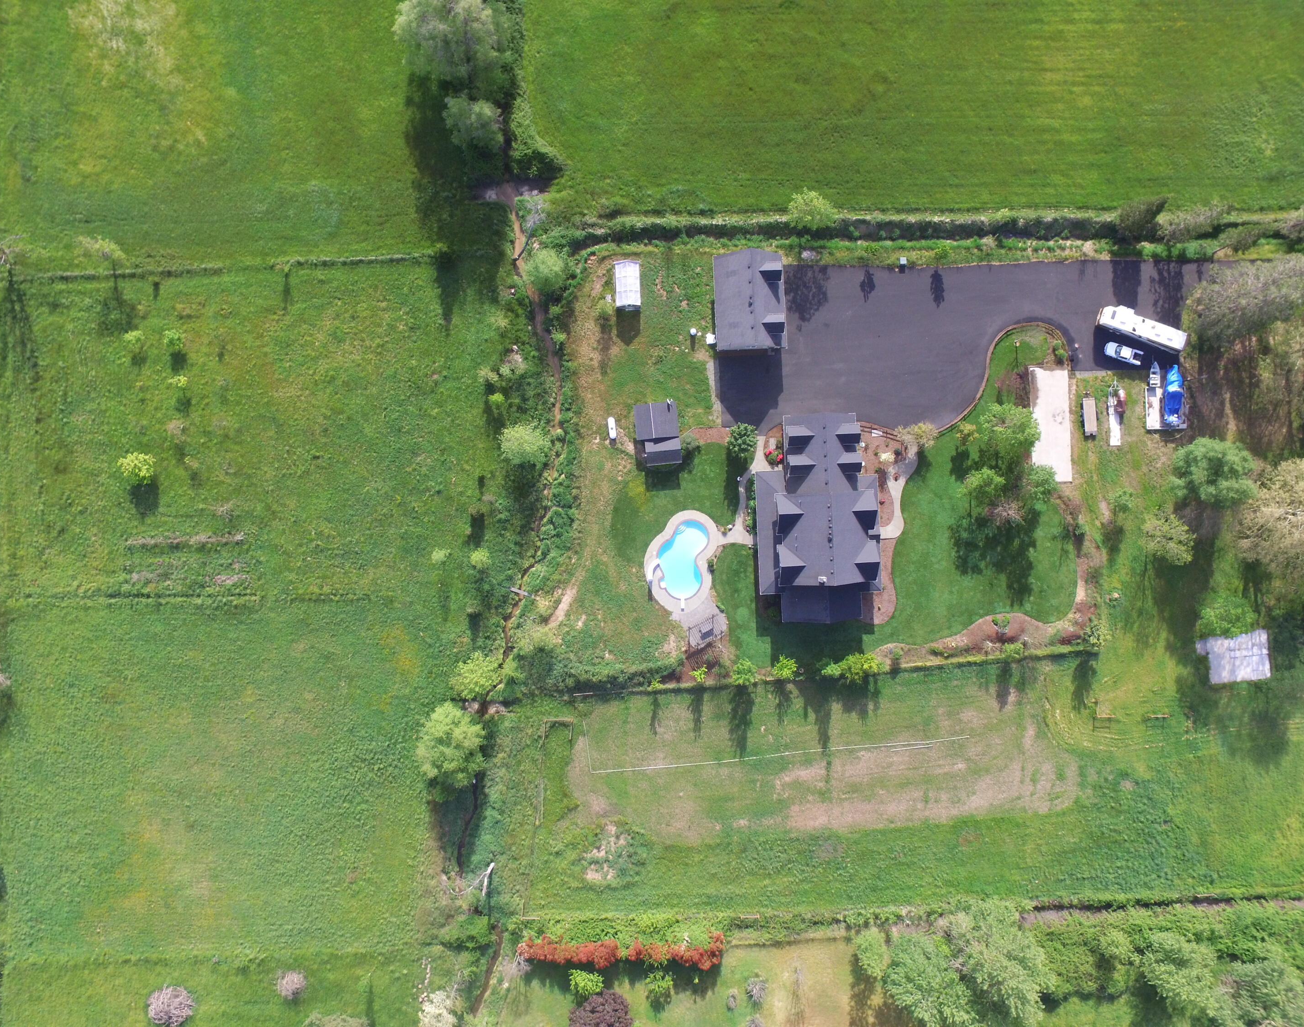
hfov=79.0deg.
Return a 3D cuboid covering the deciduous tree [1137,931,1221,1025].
[{"bbox_3d":[74.060,65.140,110.730,9.120,10.640,8.710,0,90,0],"label":"deciduous tree"}]

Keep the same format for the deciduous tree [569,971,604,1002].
[{"bbox_3d":[-9.680,68.720,115.500,4.600,4.000,4.000,0,90,0],"label":"deciduous tree"}]

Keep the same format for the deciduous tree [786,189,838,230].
[{"bbox_3d":[22.490,-42.550,111.540,5.880,8.610,6.590,0,90,0],"label":"deciduous tree"}]

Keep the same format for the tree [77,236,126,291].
[{"bbox_3d":[-79.160,-37.380,114.000,5.800,7.000,5.400,0,90,0],"label":"tree"}]

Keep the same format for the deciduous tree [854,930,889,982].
[{"bbox_3d":[32.018,64.427,115.500,4.300,9.000,4.600,0,90,0],"label":"deciduous tree"}]

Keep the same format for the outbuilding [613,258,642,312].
[{"bbox_3d":[-3.520,-33.340,115.750,3.650,3.500,6.350,-2,90,0],"label":"outbuilding"}]

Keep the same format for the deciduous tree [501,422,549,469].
[{"bbox_3d":[-18.771,-9.859,116.650,7.000,6.700,6.500,0,90,0],"label":"deciduous tree"}]

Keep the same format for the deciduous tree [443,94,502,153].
[{"bbox_3d":[-25.492,-55.387,114.250,8.200,11.500,8.000,0,90,0],"label":"deciduous tree"}]

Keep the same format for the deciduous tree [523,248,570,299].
[{"bbox_3d":[-15.571,-35.489,116.900,6.600,6.200,6.800,0,90,0],"label":"deciduous tree"}]

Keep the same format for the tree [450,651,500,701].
[{"bbox_3d":[-25.434,23.628,116.100,7.100,7.800,6.800,0,90,0],"label":"tree"}]

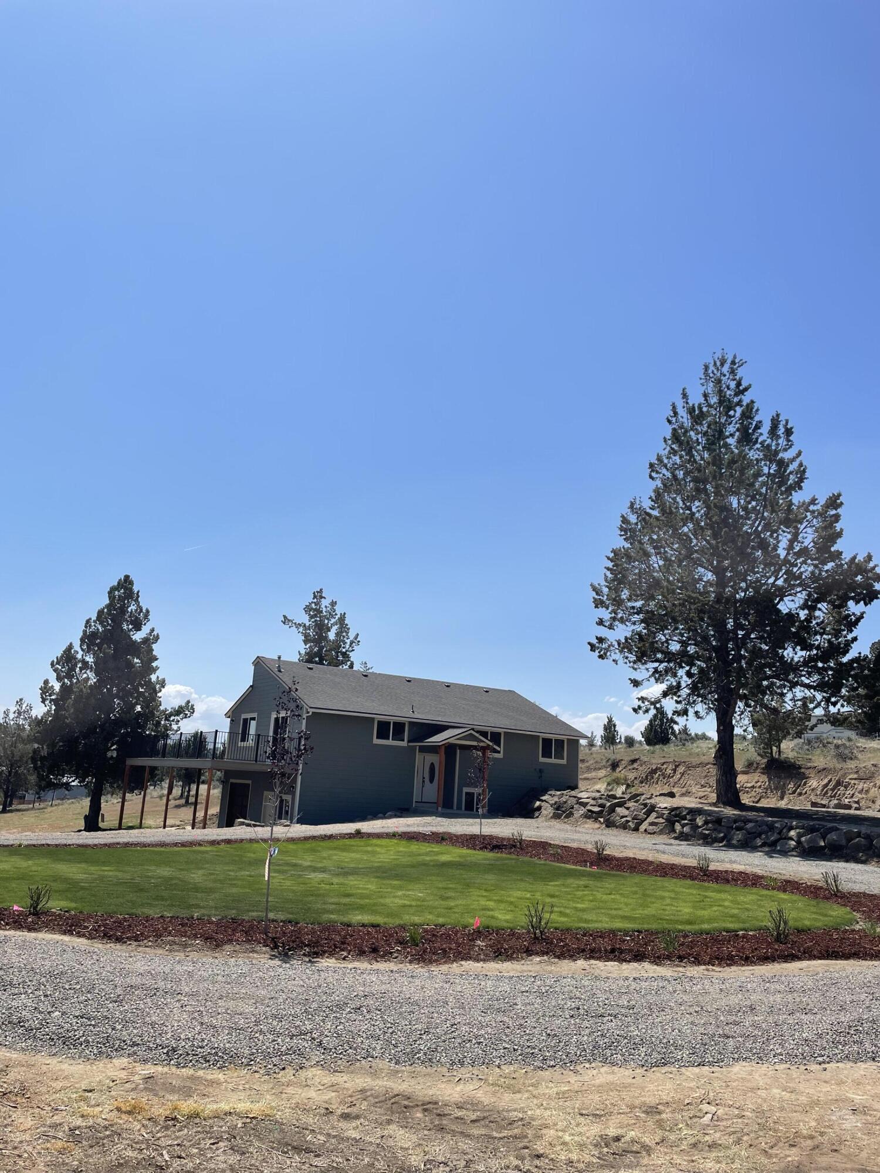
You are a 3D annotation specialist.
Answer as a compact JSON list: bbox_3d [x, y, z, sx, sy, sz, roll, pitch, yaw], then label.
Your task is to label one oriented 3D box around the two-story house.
[{"bbox_3d":[-3.113,7.747,41.578,19.074,7.650,12.138,12,-15,-34],"label":"two-story house"}]

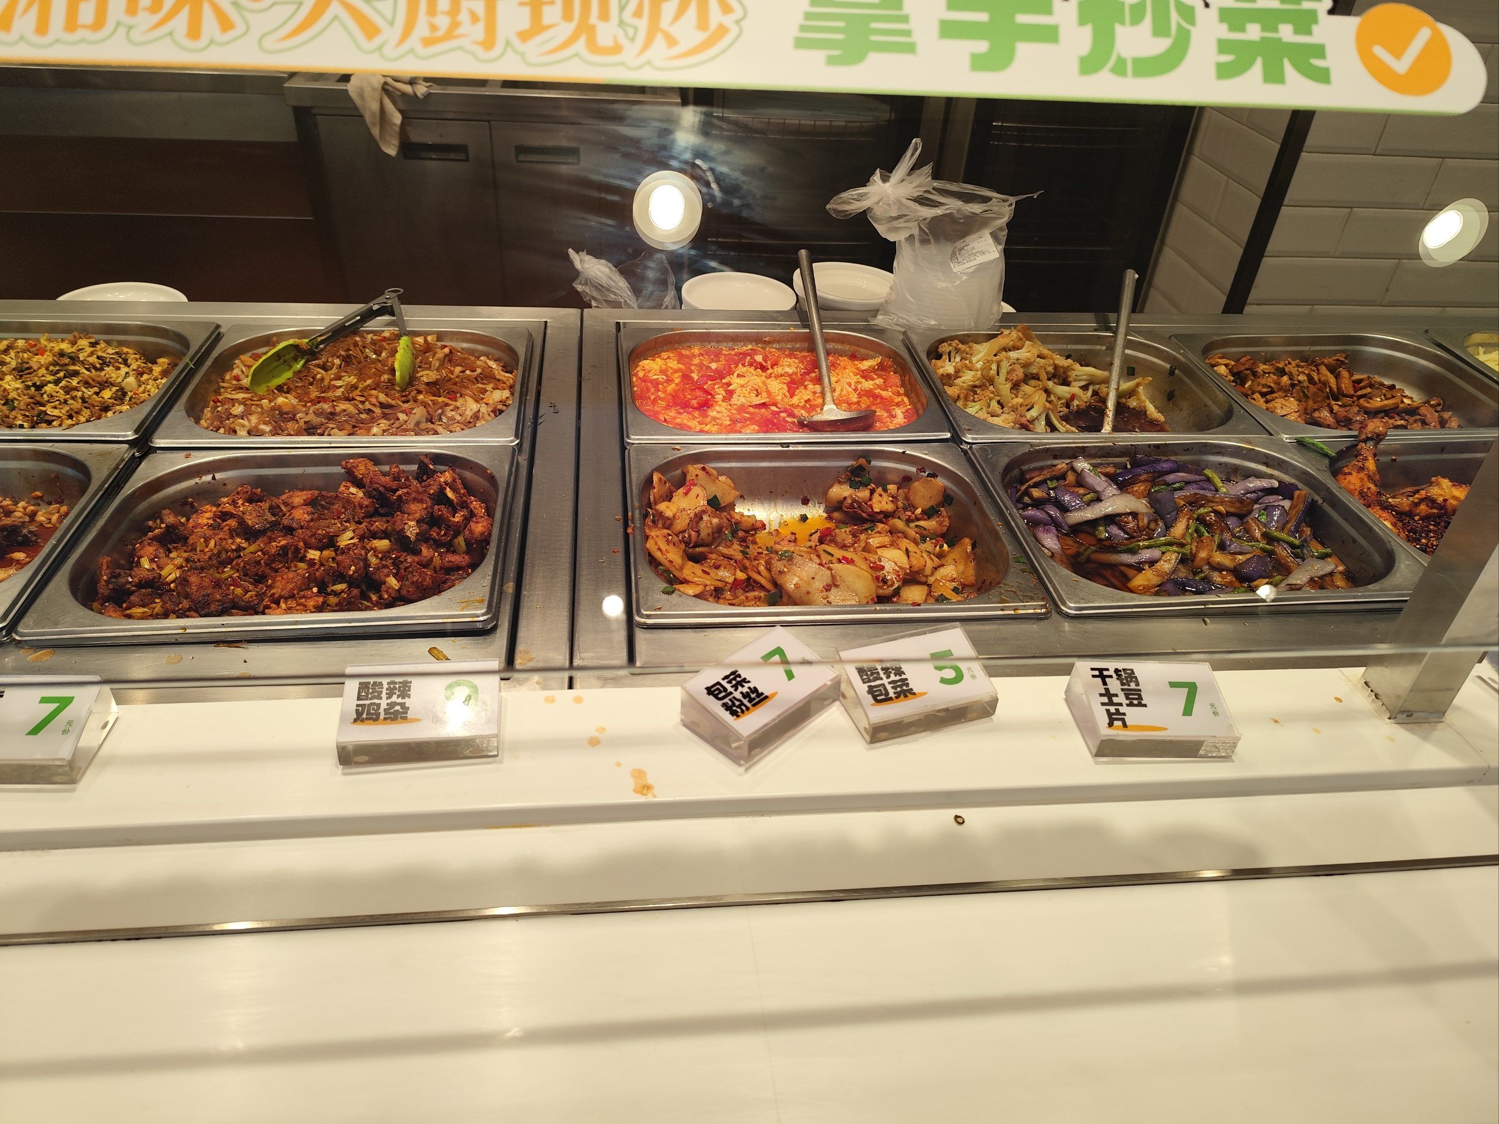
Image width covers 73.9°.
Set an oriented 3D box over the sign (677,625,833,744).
[{"bbox_3d":[0.009,0.088,0.670,0.059,0.031,0.094,32,45,33],"label":"sign"}]

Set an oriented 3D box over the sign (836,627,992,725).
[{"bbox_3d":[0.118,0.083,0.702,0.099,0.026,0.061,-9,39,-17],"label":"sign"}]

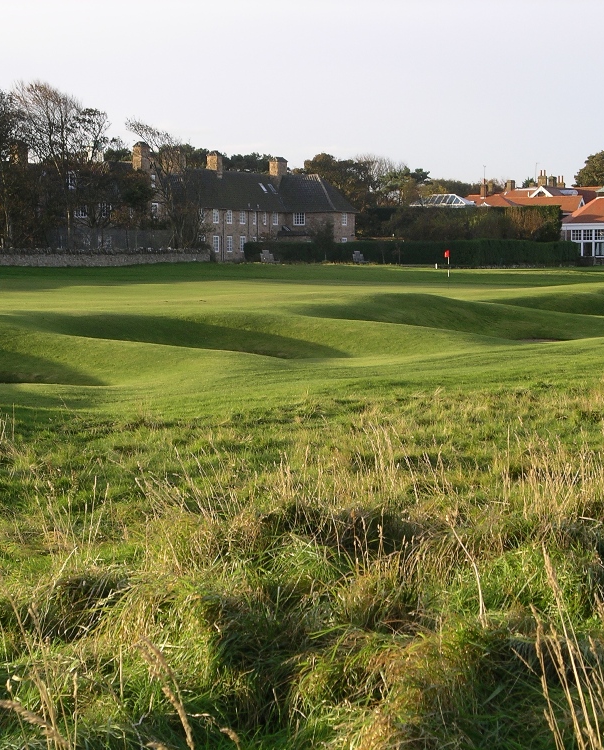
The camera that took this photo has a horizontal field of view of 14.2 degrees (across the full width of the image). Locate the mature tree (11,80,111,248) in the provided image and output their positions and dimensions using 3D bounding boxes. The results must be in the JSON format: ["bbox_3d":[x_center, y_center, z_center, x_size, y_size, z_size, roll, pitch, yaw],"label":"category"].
[{"bbox_3d":[-22.293,-18.737,223.332,8.860,16.850,8.420,0,3,0],"label":"mature tree"}]

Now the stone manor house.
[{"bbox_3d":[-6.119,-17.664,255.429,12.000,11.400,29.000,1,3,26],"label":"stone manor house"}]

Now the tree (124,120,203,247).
[{"bbox_3d":[-13.486,-18.085,237.384,7.530,14.100,7.160,0,3,0],"label":"tree"}]

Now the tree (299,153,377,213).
[{"bbox_3d":[4.543,-20.996,301.319,9.080,13.330,9.080,0,3,0],"label":"tree"}]

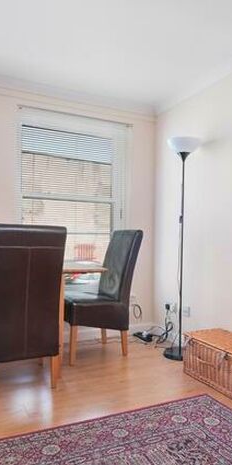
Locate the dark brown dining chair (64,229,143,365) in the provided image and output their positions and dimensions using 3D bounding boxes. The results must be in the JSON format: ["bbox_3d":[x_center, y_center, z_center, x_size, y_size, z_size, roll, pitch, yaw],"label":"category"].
[{"bbox_3d":[-0.161,0.498,2.982,0.620,1.050,0.450,1,-1,-26],"label":"dark brown dining chair"}]

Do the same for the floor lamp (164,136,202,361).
[{"bbox_3d":[0.548,0.121,2.947,0.290,1.816,0.290,1,-1,0],"label":"floor lamp"}]

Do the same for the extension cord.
[{"bbox_3d":[0.253,1.004,3.374,0.230,0.055,0.070,0,-1,30],"label":"extension cord"}]

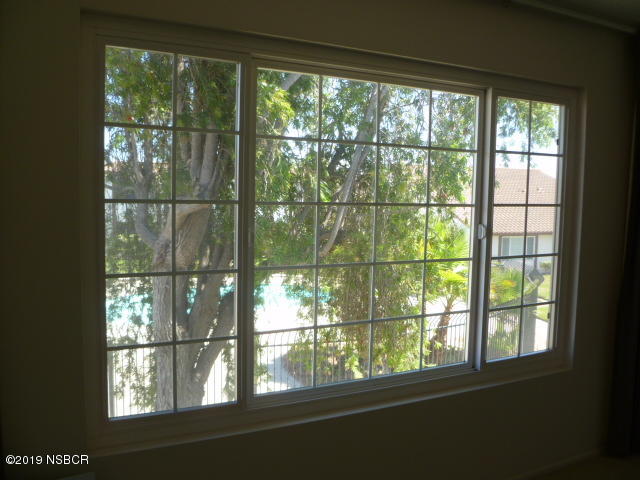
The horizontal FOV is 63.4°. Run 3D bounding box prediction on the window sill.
[{"bbox_3d":[0.268,0.695,2.375,2.443,0.097,0.100,-1,5,-25],"label":"window sill"}]

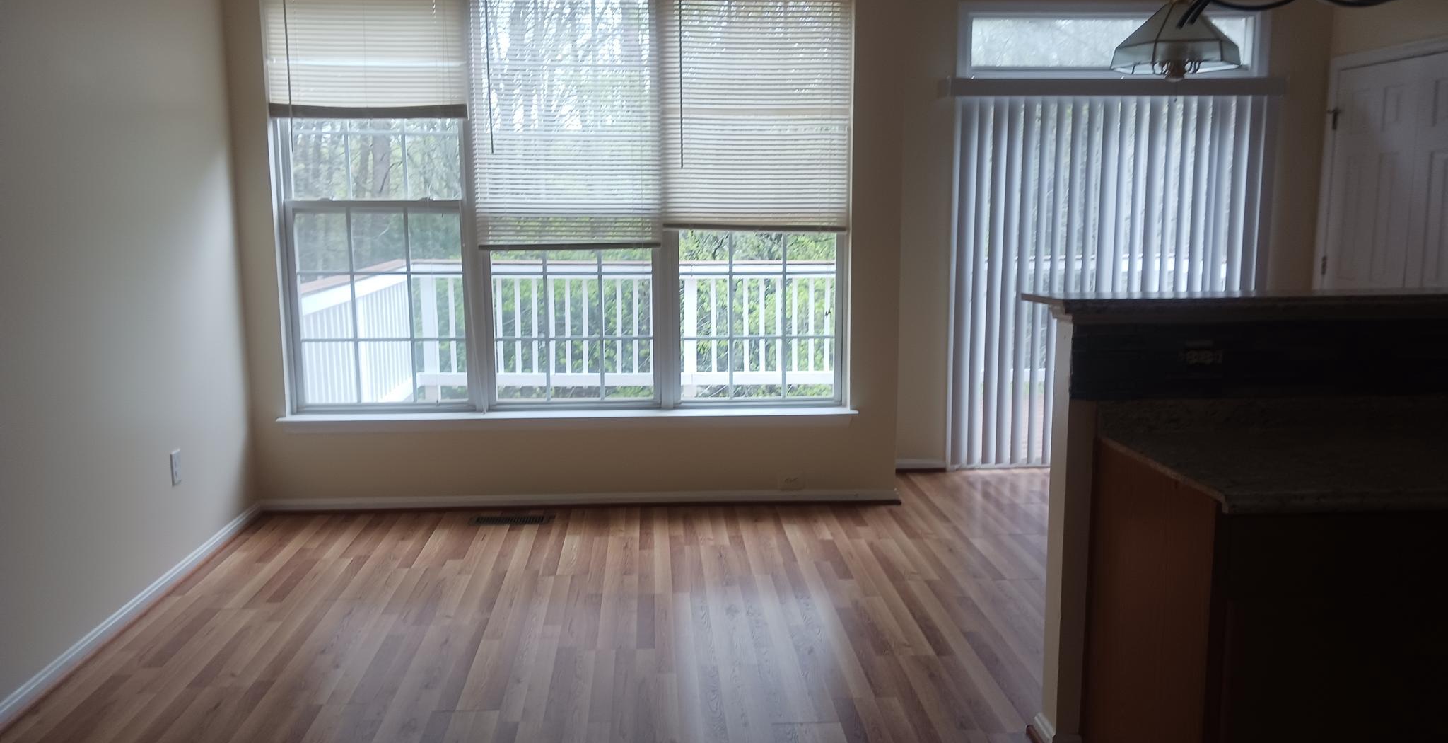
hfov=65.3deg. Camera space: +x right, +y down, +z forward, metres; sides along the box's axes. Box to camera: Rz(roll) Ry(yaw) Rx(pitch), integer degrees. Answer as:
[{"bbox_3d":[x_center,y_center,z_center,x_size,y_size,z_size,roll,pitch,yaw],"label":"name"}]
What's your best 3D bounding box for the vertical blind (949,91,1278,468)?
[{"bbox_3d":[2.002,-0.457,5.886,1.627,1.954,0.090,-1,9,-4],"label":"vertical blind"}]

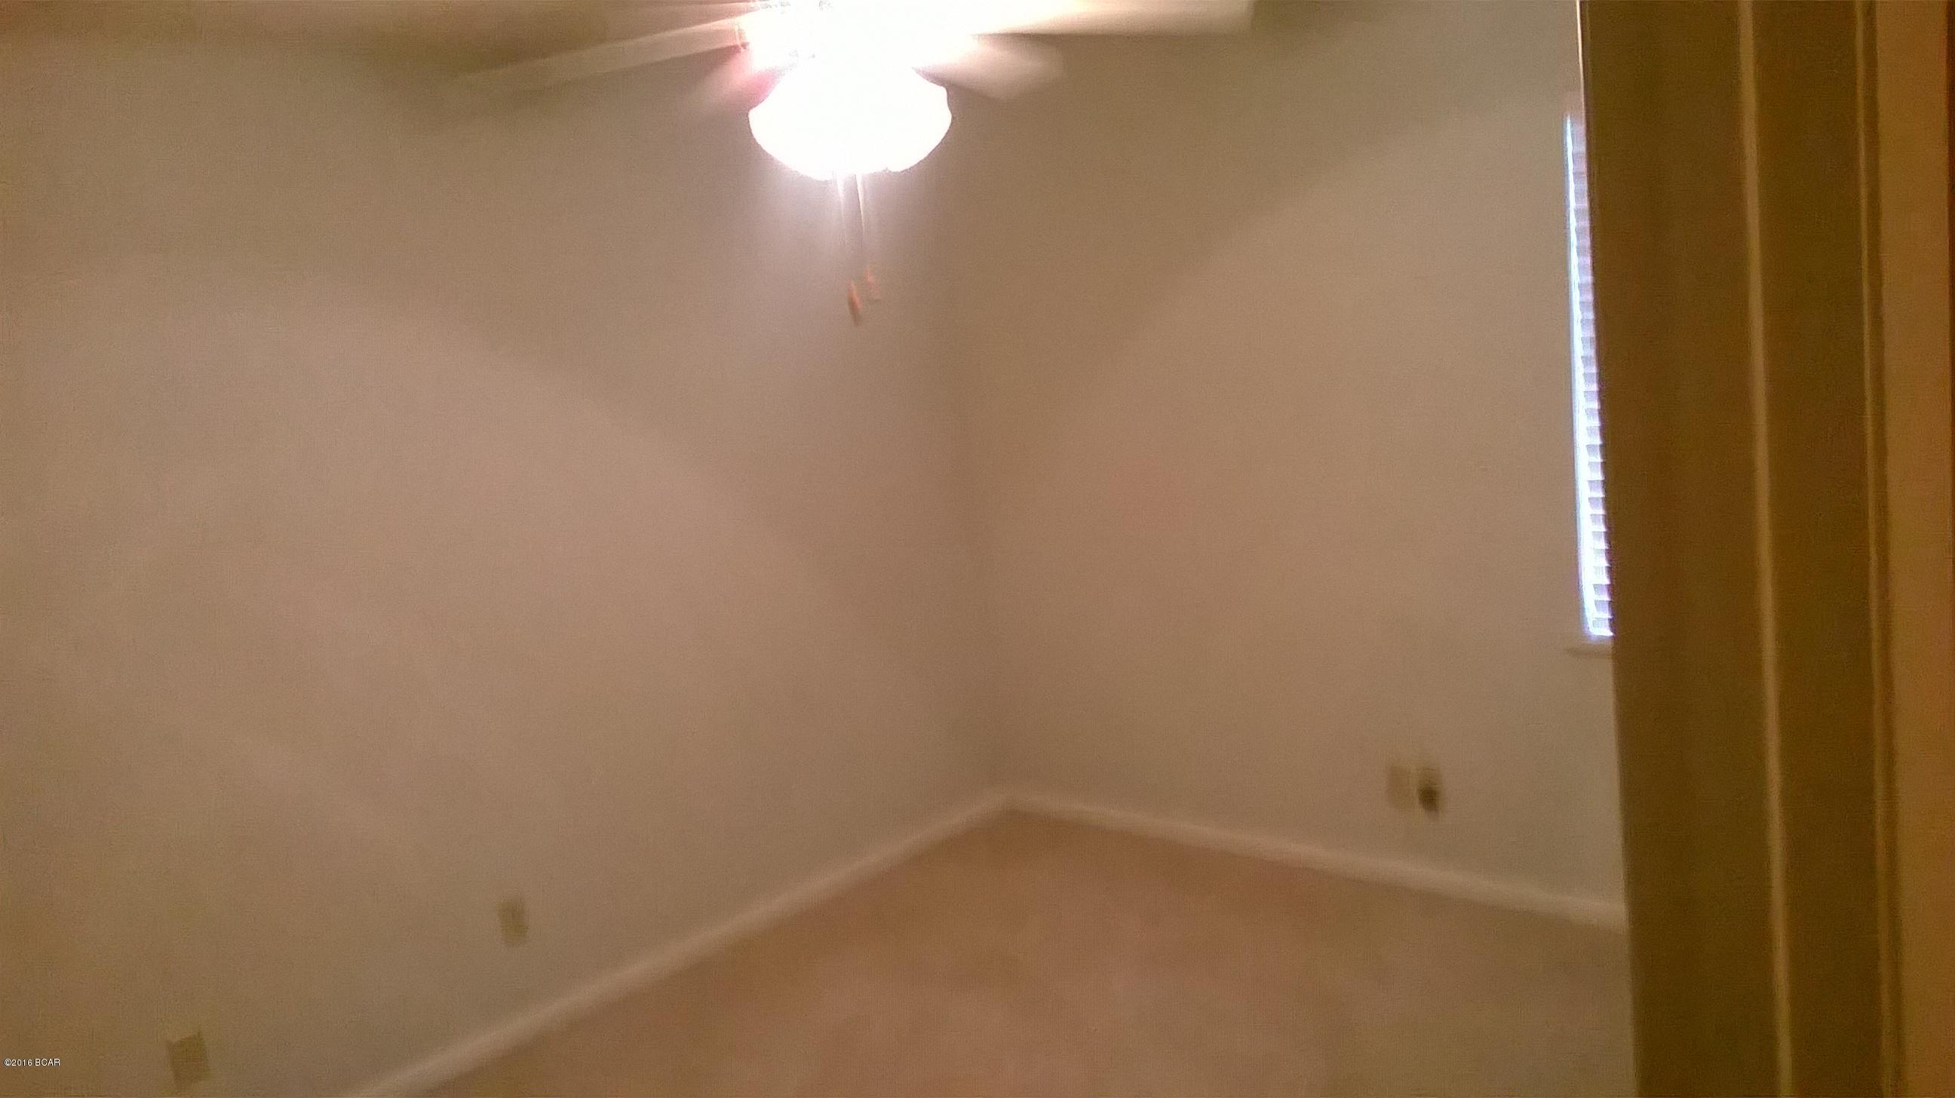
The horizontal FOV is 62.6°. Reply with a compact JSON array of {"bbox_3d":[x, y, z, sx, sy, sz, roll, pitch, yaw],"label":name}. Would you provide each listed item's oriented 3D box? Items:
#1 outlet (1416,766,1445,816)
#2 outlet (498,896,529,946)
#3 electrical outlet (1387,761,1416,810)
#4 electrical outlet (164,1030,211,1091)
[{"bbox_3d":[1.178,0.627,4.190,0.071,0.115,0.010,2,13,43],"label":"outlet"},{"bbox_3d":[-1.153,0.927,3.998,0.010,0.115,0.071,2,13,43],"label":"outlet"},{"bbox_3d":[1.119,0.628,4.248,0.071,0.115,0.010,2,13,43],"label":"electrical outlet"},{"bbox_3d":[-1.689,1.097,3.440,0.010,0.115,0.071,2,13,43],"label":"electrical outlet"}]

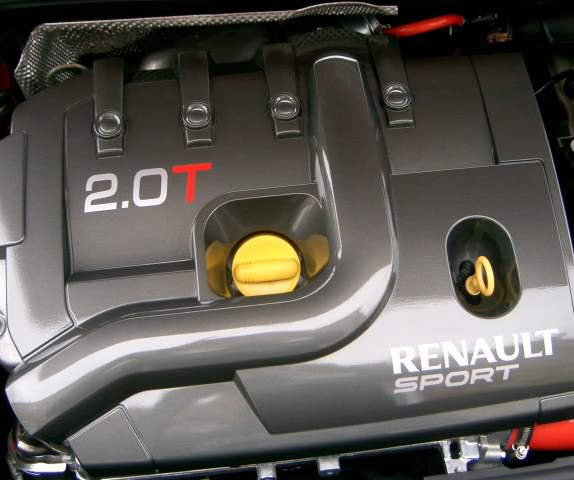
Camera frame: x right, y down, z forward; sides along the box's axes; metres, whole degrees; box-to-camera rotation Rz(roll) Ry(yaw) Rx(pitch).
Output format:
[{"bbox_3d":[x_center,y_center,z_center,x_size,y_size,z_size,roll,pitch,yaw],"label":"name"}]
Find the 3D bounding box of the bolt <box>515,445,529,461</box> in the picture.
[{"bbox_3d":[0.215,0.195,0.660,0.011,0.012,0.011,-3,113,9],"label":"bolt"}]

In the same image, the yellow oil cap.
[{"bbox_3d":[-0.019,0.025,0.660,0.063,0.032,0.063,1,75,-4],"label":"yellow oil cap"}]

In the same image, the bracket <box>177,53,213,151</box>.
[{"bbox_3d":[-0.083,-0.126,0.652,0.031,0.021,0.095,-4,68,-6],"label":"bracket"}]

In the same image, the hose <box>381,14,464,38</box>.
[{"bbox_3d":[0.143,-0.222,0.750,0.086,0.015,0.014,-12,74,-7],"label":"hose"}]

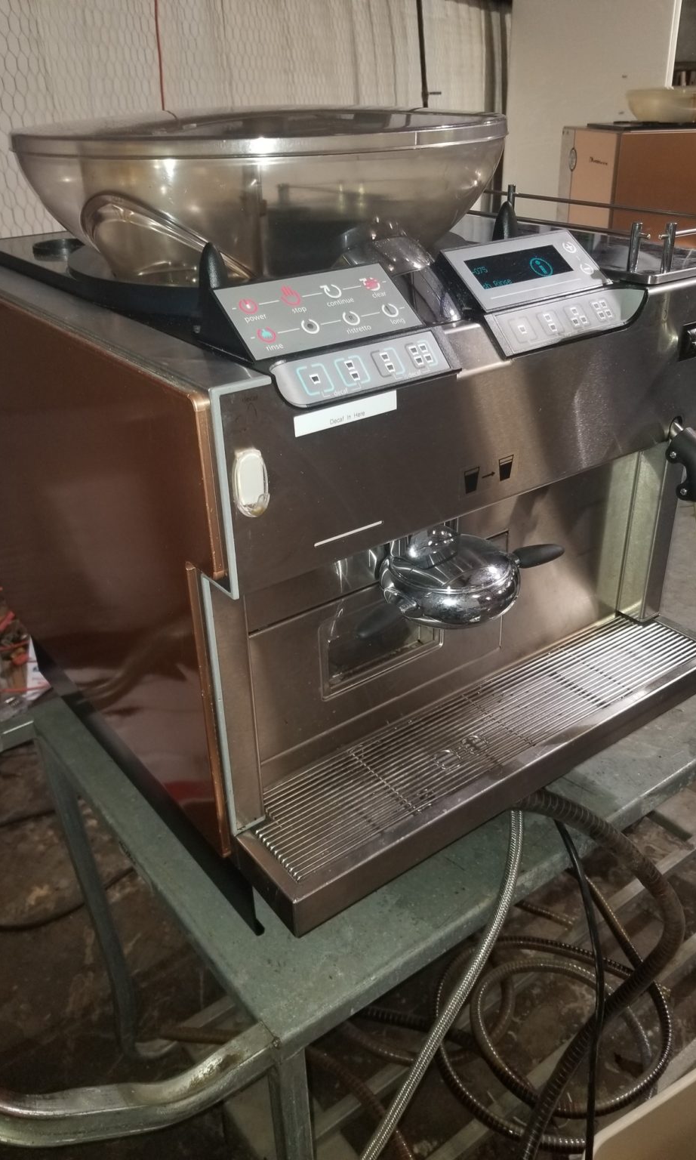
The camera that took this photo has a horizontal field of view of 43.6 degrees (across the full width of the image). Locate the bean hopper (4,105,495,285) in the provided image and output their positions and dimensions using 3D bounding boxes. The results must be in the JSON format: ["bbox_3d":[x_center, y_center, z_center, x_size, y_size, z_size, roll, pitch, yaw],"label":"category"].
[{"bbox_3d":[-0.071,-0.354,0.775,0.416,0.106,0.416,-21,34,-30],"label":"bean hopper"}]

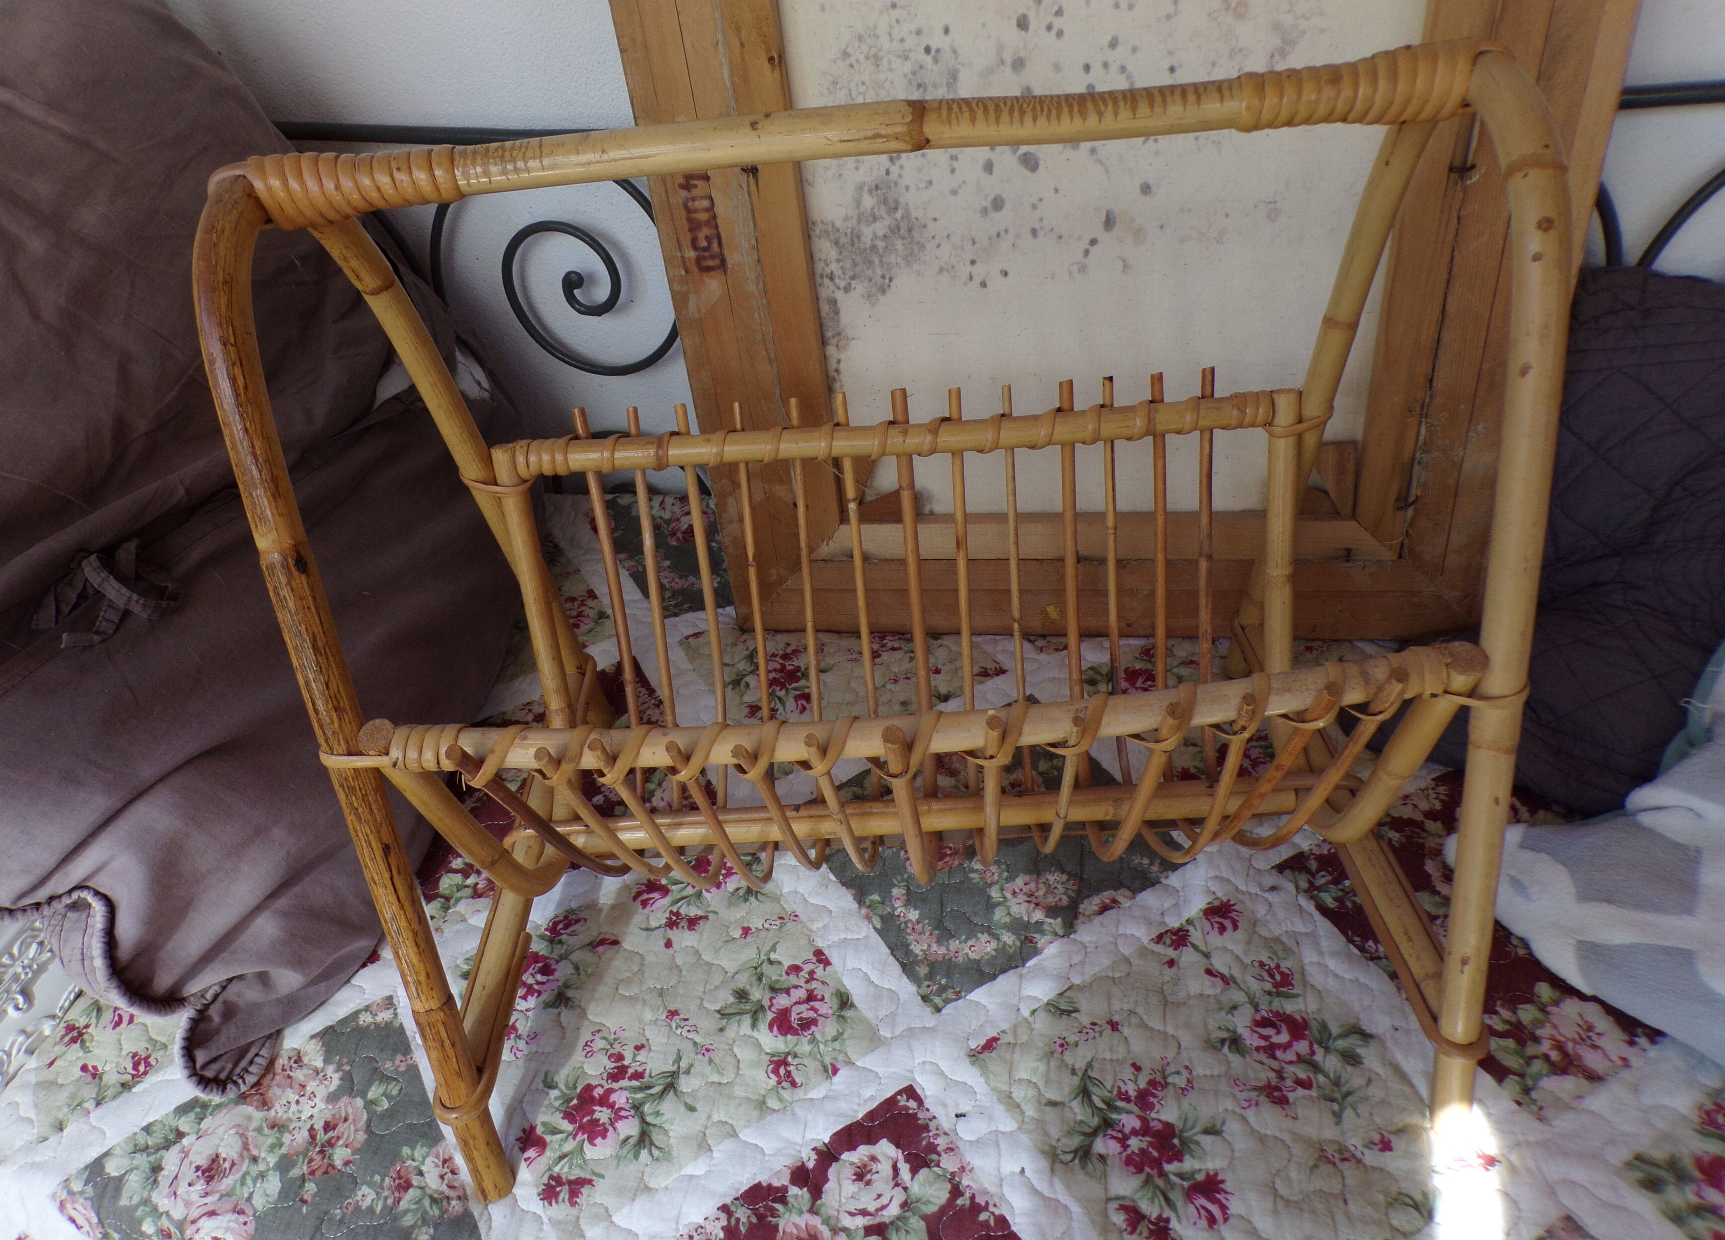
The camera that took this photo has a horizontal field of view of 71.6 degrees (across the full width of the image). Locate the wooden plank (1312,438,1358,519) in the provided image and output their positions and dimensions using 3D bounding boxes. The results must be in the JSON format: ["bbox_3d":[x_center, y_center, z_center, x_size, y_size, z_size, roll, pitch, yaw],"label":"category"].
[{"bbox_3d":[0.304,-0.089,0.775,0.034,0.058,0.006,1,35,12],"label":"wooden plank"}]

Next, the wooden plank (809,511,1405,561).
[{"bbox_3d":[0.158,-0.059,0.829,0.400,0.031,0.017,1,35,12],"label":"wooden plank"}]

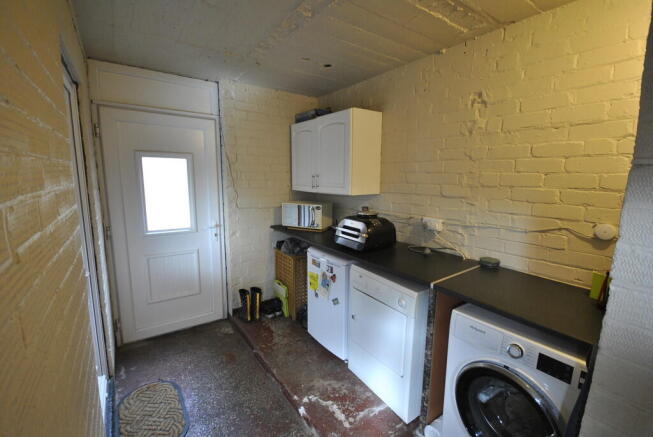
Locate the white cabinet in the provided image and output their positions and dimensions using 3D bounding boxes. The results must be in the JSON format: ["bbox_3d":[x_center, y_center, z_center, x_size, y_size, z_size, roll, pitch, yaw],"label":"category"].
[{"bbox_3d":[0.056,-0.622,2.751,0.342,0.711,1.010,-5,10,-35],"label":"white cabinet"}]

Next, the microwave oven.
[{"bbox_3d":[-0.197,-0.039,2.933,0.456,0.246,0.296,4,9,22],"label":"microwave oven"}]

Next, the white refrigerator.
[{"bbox_3d":[0.227,0.701,2.429,0.560,0.843,0.550,-5,10,-35],"label":"white refrigerator"}]

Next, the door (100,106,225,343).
[{"bbox_3d":[-1.411,0.086,2.469,0.840,1.973,0.060,-5,10,-35],"label":"door"}]

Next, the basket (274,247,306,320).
[{"bbox_3d":[-0.308,0.685,3.043,0.350,0.655,0.450,-5,10,-35],"label":"basket"}]

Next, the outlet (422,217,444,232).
[{"bbox_3d":[0.799,0.045,2.041,0.040,0.087,0.147,-5,10,-35],"label":"outlet"}]

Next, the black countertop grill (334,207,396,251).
[{"bbox_3d":[0.329,0.080,2.252,0.410,0.280,0.315,-8,13,-43],"label":"black countertop grill"}]

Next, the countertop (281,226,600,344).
[{"bbox_3d":[0.410,0.249,2.116,0.617,0.038,2.669,-5,10,-35],"label":"countertop"}]

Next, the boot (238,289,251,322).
[{"bbox_3d":[-0.858,0.860,2.824,0.105,0.345,0.260,-3,9,-25],"label":"boot"}]

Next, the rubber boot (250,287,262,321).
[{"bbox_3d":[-0.751,0.855,2.869,0.105,0.345,0.260,-2,9,-21],"label":"rubber boot"}]

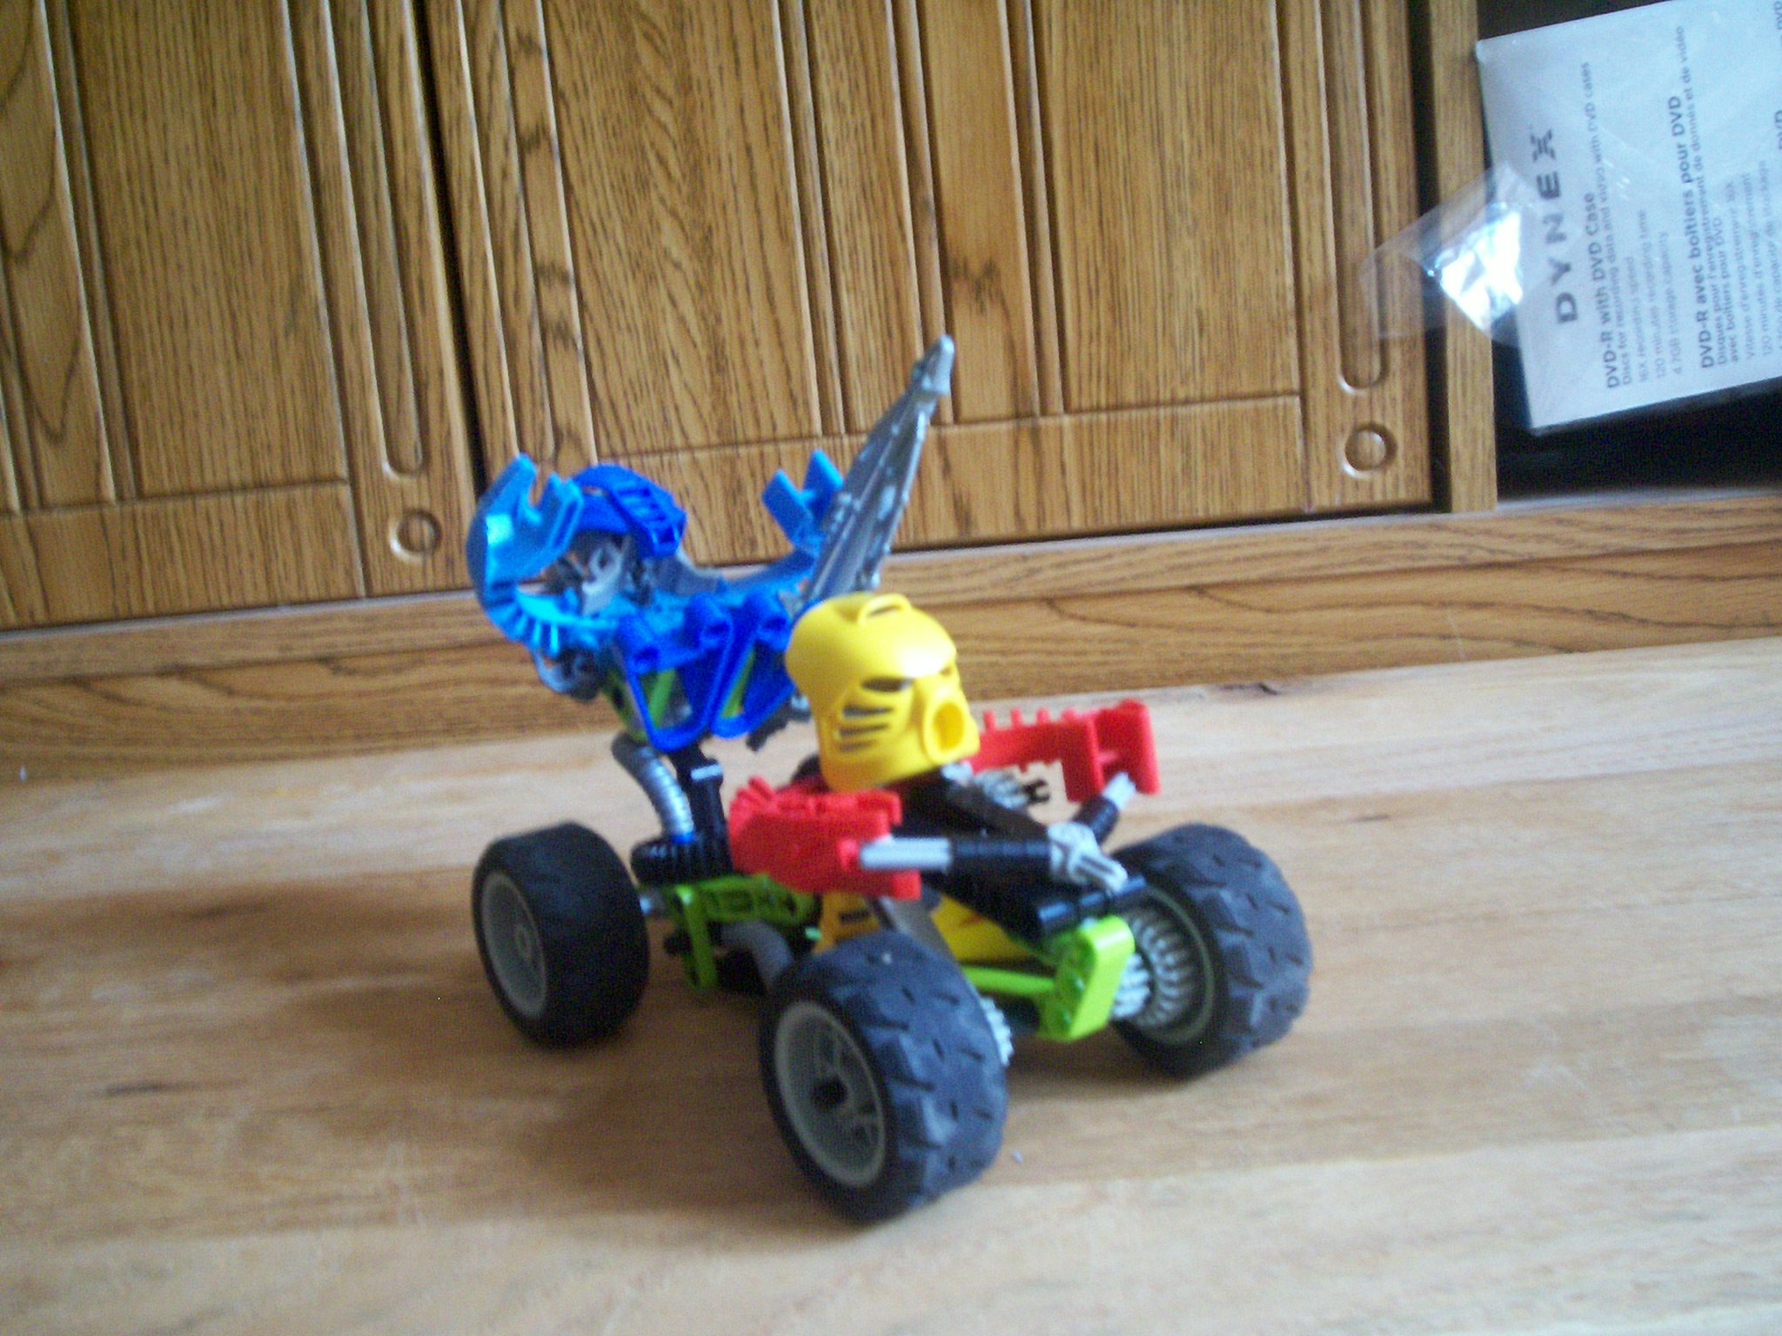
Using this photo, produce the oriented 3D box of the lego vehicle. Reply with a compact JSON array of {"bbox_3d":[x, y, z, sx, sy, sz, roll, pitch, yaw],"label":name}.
[{"bbox_3d":[-0.014,0.008,0.354,0.098,0.135,0.168,-12,11,-36],"label":"lego vehicle"}]

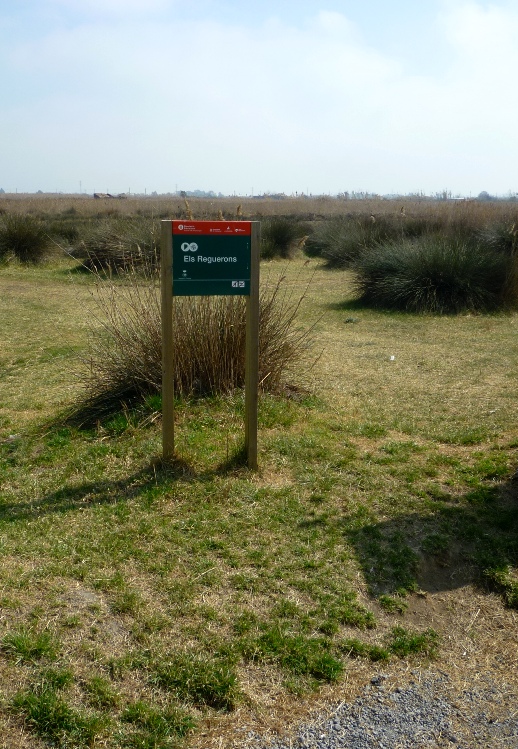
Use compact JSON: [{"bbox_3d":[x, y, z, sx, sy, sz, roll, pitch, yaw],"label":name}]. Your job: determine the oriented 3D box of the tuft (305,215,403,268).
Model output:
[{"bbox_3d":[2.886,-3.520,21.833,3.227,1.281,2.743,2,12,7],"label":"tuft"}]

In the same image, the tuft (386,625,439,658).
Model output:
[{"bbox_3d":[0.582,0.999,3.150,0.188,0.064,0.160,3,12,11],"label":"tuft"}]

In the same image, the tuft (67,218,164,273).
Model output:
[{"bbox_3d":[-3.322,-3.096,19.674,2.273,1.212,2.045,-1,12,-9],"label":"tuft"}]

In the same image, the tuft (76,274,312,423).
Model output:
[{"bbox_3d":[-0.536,-0.337,7.007,1.849,0.972,1.479,0,12,-4],"label":"tuft"}]

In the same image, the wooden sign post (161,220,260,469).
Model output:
[{"bbox_3d":[-0.298,-0.177,5.166,0.586,1.539,0.065,-2,12,-13],"label":"wooden sign post"}]

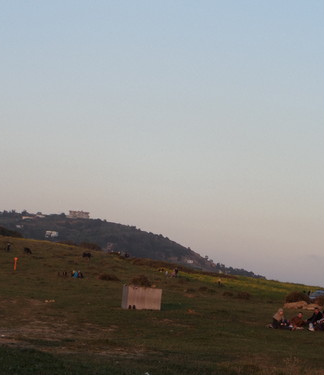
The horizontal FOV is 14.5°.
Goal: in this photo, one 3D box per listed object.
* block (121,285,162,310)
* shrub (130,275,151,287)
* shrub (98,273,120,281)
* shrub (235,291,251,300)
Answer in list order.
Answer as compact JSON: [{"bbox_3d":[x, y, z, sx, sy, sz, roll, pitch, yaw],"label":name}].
[{"bbox_3d":[-0.958,5.240,60.000,1.650,1.030,0.900,7,-4,-21],"label":"block"},{"bbox_3d":[-1.894,8.239,112.000,1.750,1.100,1.650,5,-4,0],"label":"shrub"},{"bbox_3d":[-5.556,9.242,132.000,2.400,0.750,2.000,5,-4,0],"label":"shrub"},{"bbox_3d":[7.283,9.771,115.000,1.400,0.850,1.350,5,-4,0],"label":"shrub"}]

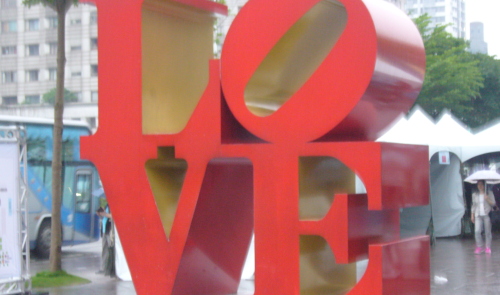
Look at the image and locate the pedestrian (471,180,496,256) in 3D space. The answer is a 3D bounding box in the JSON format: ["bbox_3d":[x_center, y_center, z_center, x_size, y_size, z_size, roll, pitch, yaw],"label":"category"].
[{"bbox_3d":[4.997,1.486,24.400,0.530,1.600,0.360,0,-1,16],"label":"pedestrian"}]

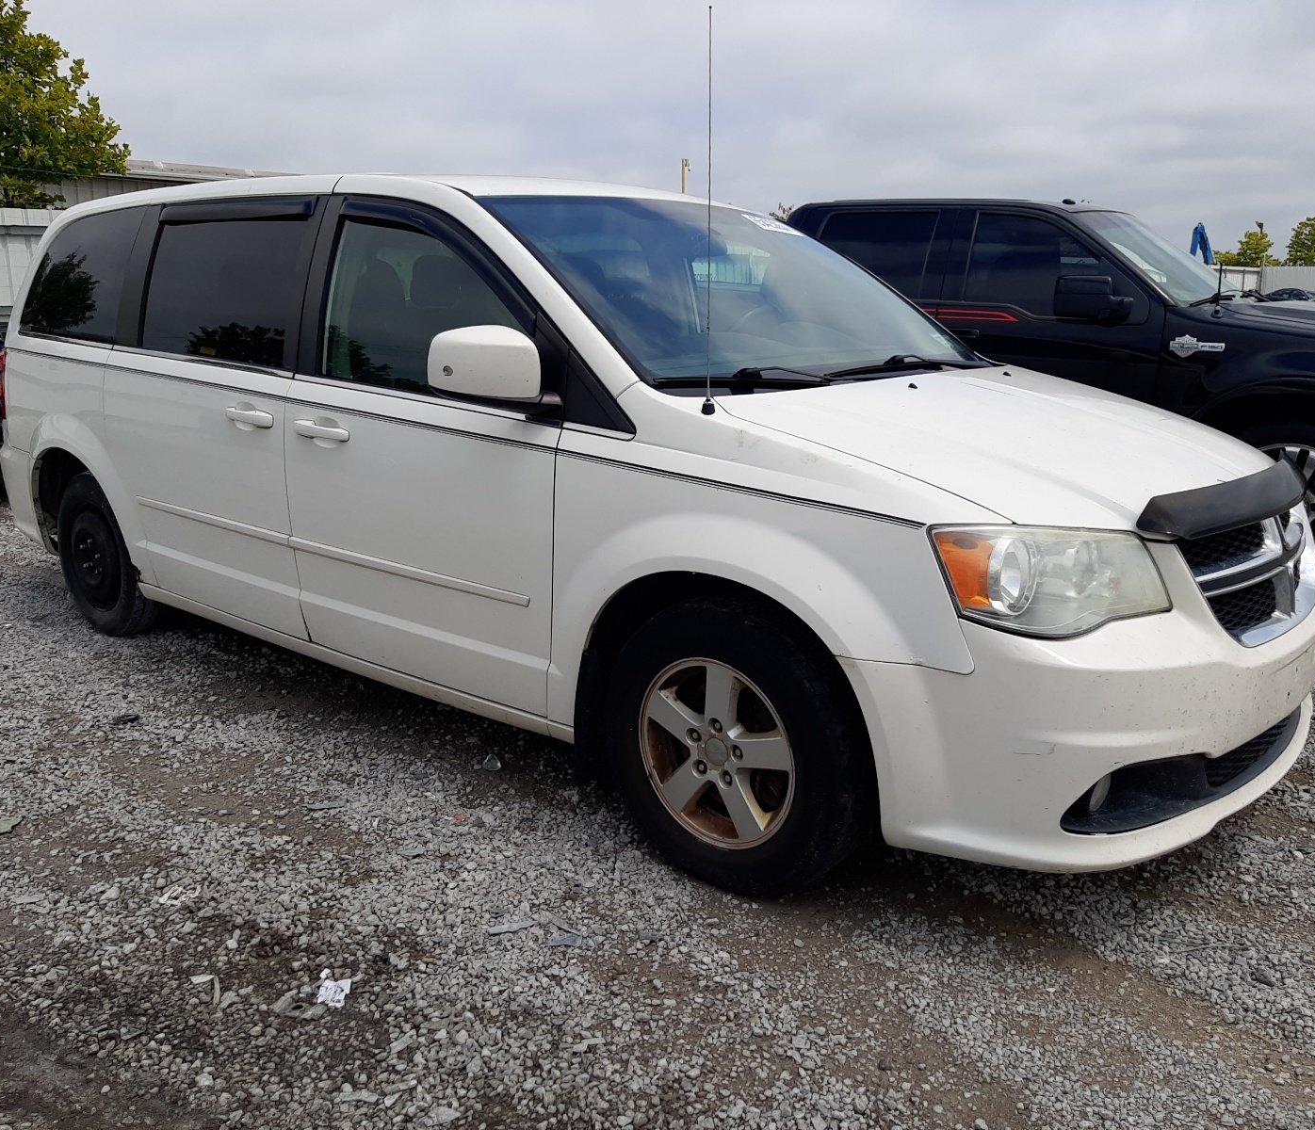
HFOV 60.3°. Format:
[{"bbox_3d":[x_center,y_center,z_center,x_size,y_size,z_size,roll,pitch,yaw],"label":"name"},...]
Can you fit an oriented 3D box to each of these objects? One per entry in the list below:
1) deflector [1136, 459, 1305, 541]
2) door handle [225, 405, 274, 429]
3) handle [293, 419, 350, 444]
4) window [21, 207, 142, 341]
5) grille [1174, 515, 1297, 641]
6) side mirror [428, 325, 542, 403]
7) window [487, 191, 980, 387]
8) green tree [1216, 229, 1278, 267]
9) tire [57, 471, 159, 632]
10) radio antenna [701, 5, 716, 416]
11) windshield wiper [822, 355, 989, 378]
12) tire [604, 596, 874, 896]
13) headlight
[{"bbox_3d":[1.363,-0.167,2.596,0.180,0.130,1.140,12,18,39],"label":"deflector"},{"bbox_3d":[-1.217,-0.441,3.391,0.245,0.050,0.050,12,18,39],"label":"door handle"},{"bbox_3d":[-0.937,-0.372,3.165,0.250,0.050,0.050,12,18,39],"label":"handle"},{"bbox_3d":[-2.283,-1.125,4.425,1.040,0.510,0.080,12,3,41],"label":"window"},{"bbox_3d":[1.379,-0.015,2.570,0.160,0.280,0.880,12,18,39],"label":"grille"},{"bbox_3d":[-0.386,-0.462,2.587,0.155,0.175,0.255,12,18,39],"label":"side mirror"},{"bbox_3d":[0.296,-0.835,3.378,1.100,0.140,1.650,44,35,26],"label":"window"},{"bbox_3d":[39.566,-20.085,76.561,4.100,4.832,3.900,7,16,26],"label":"green tree"},{"bbox_3d":[-2.160,-0.053,4.530,0.680,0.680,0.225,12,18,39],"label":"tire"},{"bbox_3d":[0.120,-0.760,2.496,0.036,0.850,0.036,1,14,0],"label":"radio antenna"},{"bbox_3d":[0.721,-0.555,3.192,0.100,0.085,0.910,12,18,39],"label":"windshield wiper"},{"bbox_3d":[0.186,0.411,2.658,0.708,0.708,0.225,12,18,39],"label":"tire"},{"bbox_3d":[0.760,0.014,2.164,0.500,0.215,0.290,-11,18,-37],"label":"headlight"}]

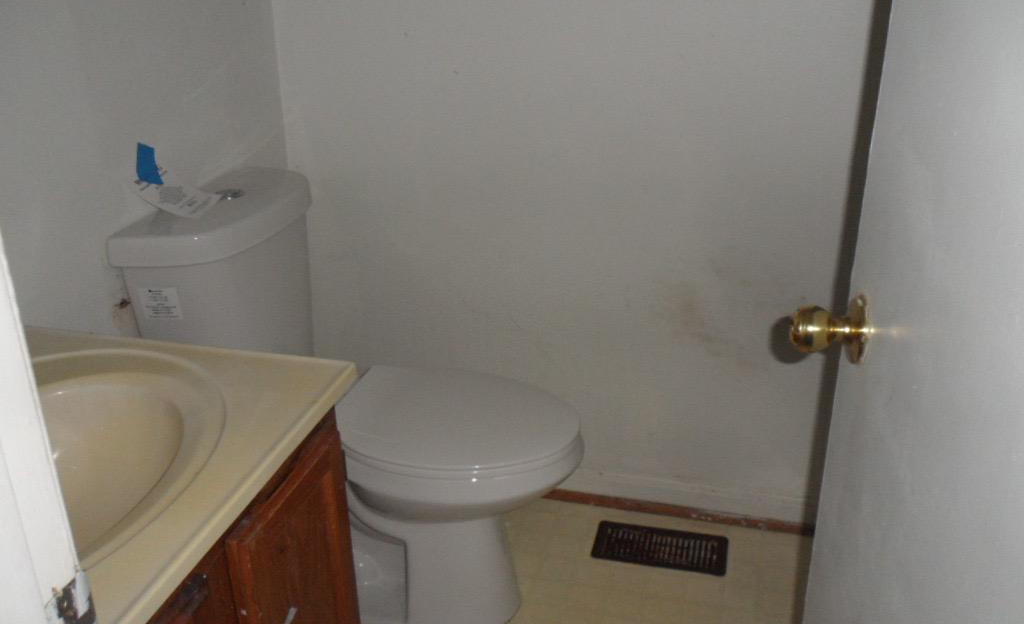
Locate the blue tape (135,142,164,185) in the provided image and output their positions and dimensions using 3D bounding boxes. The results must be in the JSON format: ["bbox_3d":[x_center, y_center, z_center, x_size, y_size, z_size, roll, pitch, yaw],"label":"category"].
[{"bbox_3d":[-0.565,-0.232,1.432,0.040,0.065,0.012,-18,29,-33],"label":"blue tape"}]

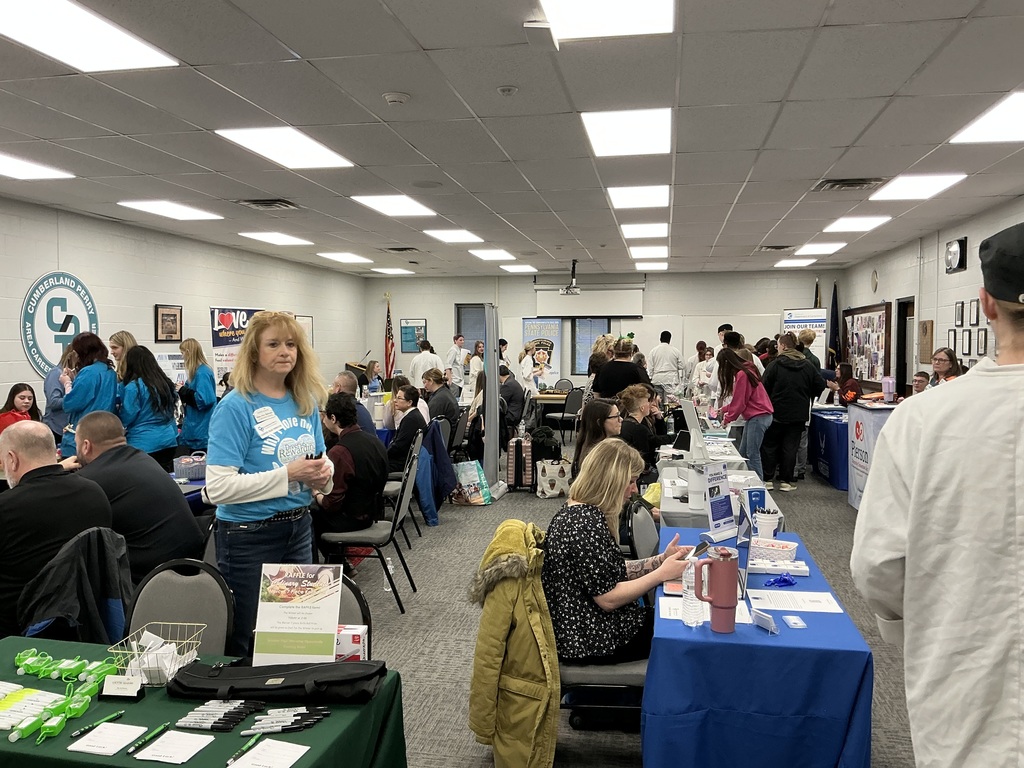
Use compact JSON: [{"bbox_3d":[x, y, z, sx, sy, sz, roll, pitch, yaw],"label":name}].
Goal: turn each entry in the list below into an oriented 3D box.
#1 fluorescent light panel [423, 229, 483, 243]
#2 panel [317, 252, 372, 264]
[{"bbox_3d":[-0.734,-1.930,10.677,0.600,0.070,1.200,1,3,11],"label":"fluorescent light panel"},{"bbox_3d":[-2.737,-2.079,13.608,0.600,0.060,1.200,1,3,11],"label":"panel"}]

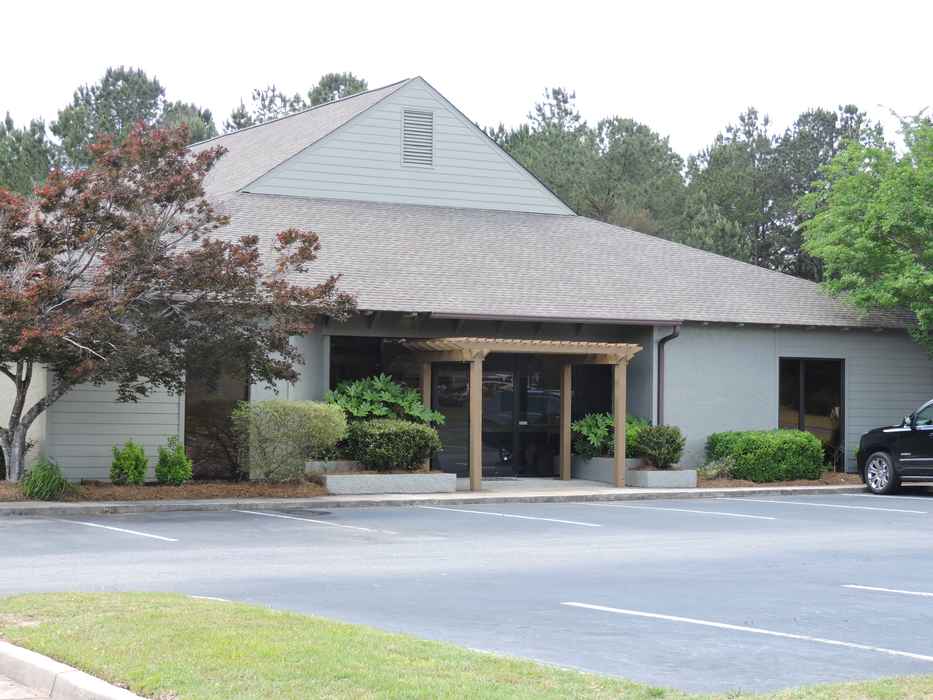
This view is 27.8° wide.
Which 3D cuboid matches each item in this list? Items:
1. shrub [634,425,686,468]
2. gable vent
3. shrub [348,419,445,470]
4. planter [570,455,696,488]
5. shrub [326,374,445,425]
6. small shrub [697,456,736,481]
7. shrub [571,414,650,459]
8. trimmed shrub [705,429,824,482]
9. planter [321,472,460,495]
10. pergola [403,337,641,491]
[{"bbox_3d":[3.708,1.847,35.937,0.820,0.820,0.820,1,-2,-31],"label":"shrub"},{"bbox_3d":[-1.052,-4.633,41.190,0.810,1.220,0.090,1,-2,-31],"label":"gable vent"},{"bbox_3d":[-1.291,1.666,33.077,1.480,0.910,0.900,1,-2,-31],"label":"shrub"},{"bbox_3d":[3.234,2.338,36.563,1.150,0.540,2.550,1,-2,-31],"label":"planter"},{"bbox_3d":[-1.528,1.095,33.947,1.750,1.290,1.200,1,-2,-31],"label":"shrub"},{"bbox_3d":[4.749,2.265,36.035,0.560,0.450,0.520,1,-2,-31],"label":"small shrub"},{"bbox_3d":[2.839,1.669,36.903,1.000,0.840,1.200,1,-2,-31],"label":"shrub"},{"bbox_3d":[5.793,2.054,37.032,2.050,1.020,1.100,1,-2,-31],"label":"trimmed shrub"},{"bbox_3d":[-1.514,2.329,32.863,2.500,0.350,1.100,1,-2,-31],"label":"planter"},{"bbox_3d":[1.032,1.192,34.916,4.020,2.720,2.130,1,-2,-31],"label":"pergola"}]

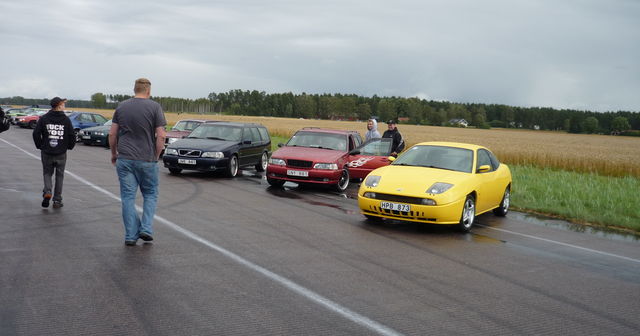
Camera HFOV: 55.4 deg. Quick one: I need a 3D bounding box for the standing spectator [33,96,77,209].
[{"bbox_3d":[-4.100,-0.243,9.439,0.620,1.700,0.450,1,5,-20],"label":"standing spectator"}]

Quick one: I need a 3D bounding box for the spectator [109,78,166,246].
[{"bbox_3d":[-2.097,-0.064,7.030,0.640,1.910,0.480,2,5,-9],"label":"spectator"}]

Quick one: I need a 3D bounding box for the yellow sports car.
[{"bbox_3d":[2.215,0.222,10.860,1.780,1.330,4.250,5,5,30],"label":"yellow sports car"}]

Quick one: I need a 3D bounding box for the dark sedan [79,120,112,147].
[{"bbox_3d":[-8.351,-1.583,26.664,1.710,1.380,4.430,5,5,29],"label":"dark sedan"}]

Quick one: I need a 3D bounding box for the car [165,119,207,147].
[{"bbox_3d":[-4.745,-1.199,24.005,1.730,1.440,4.780,5,5,24],"label":"car"}]

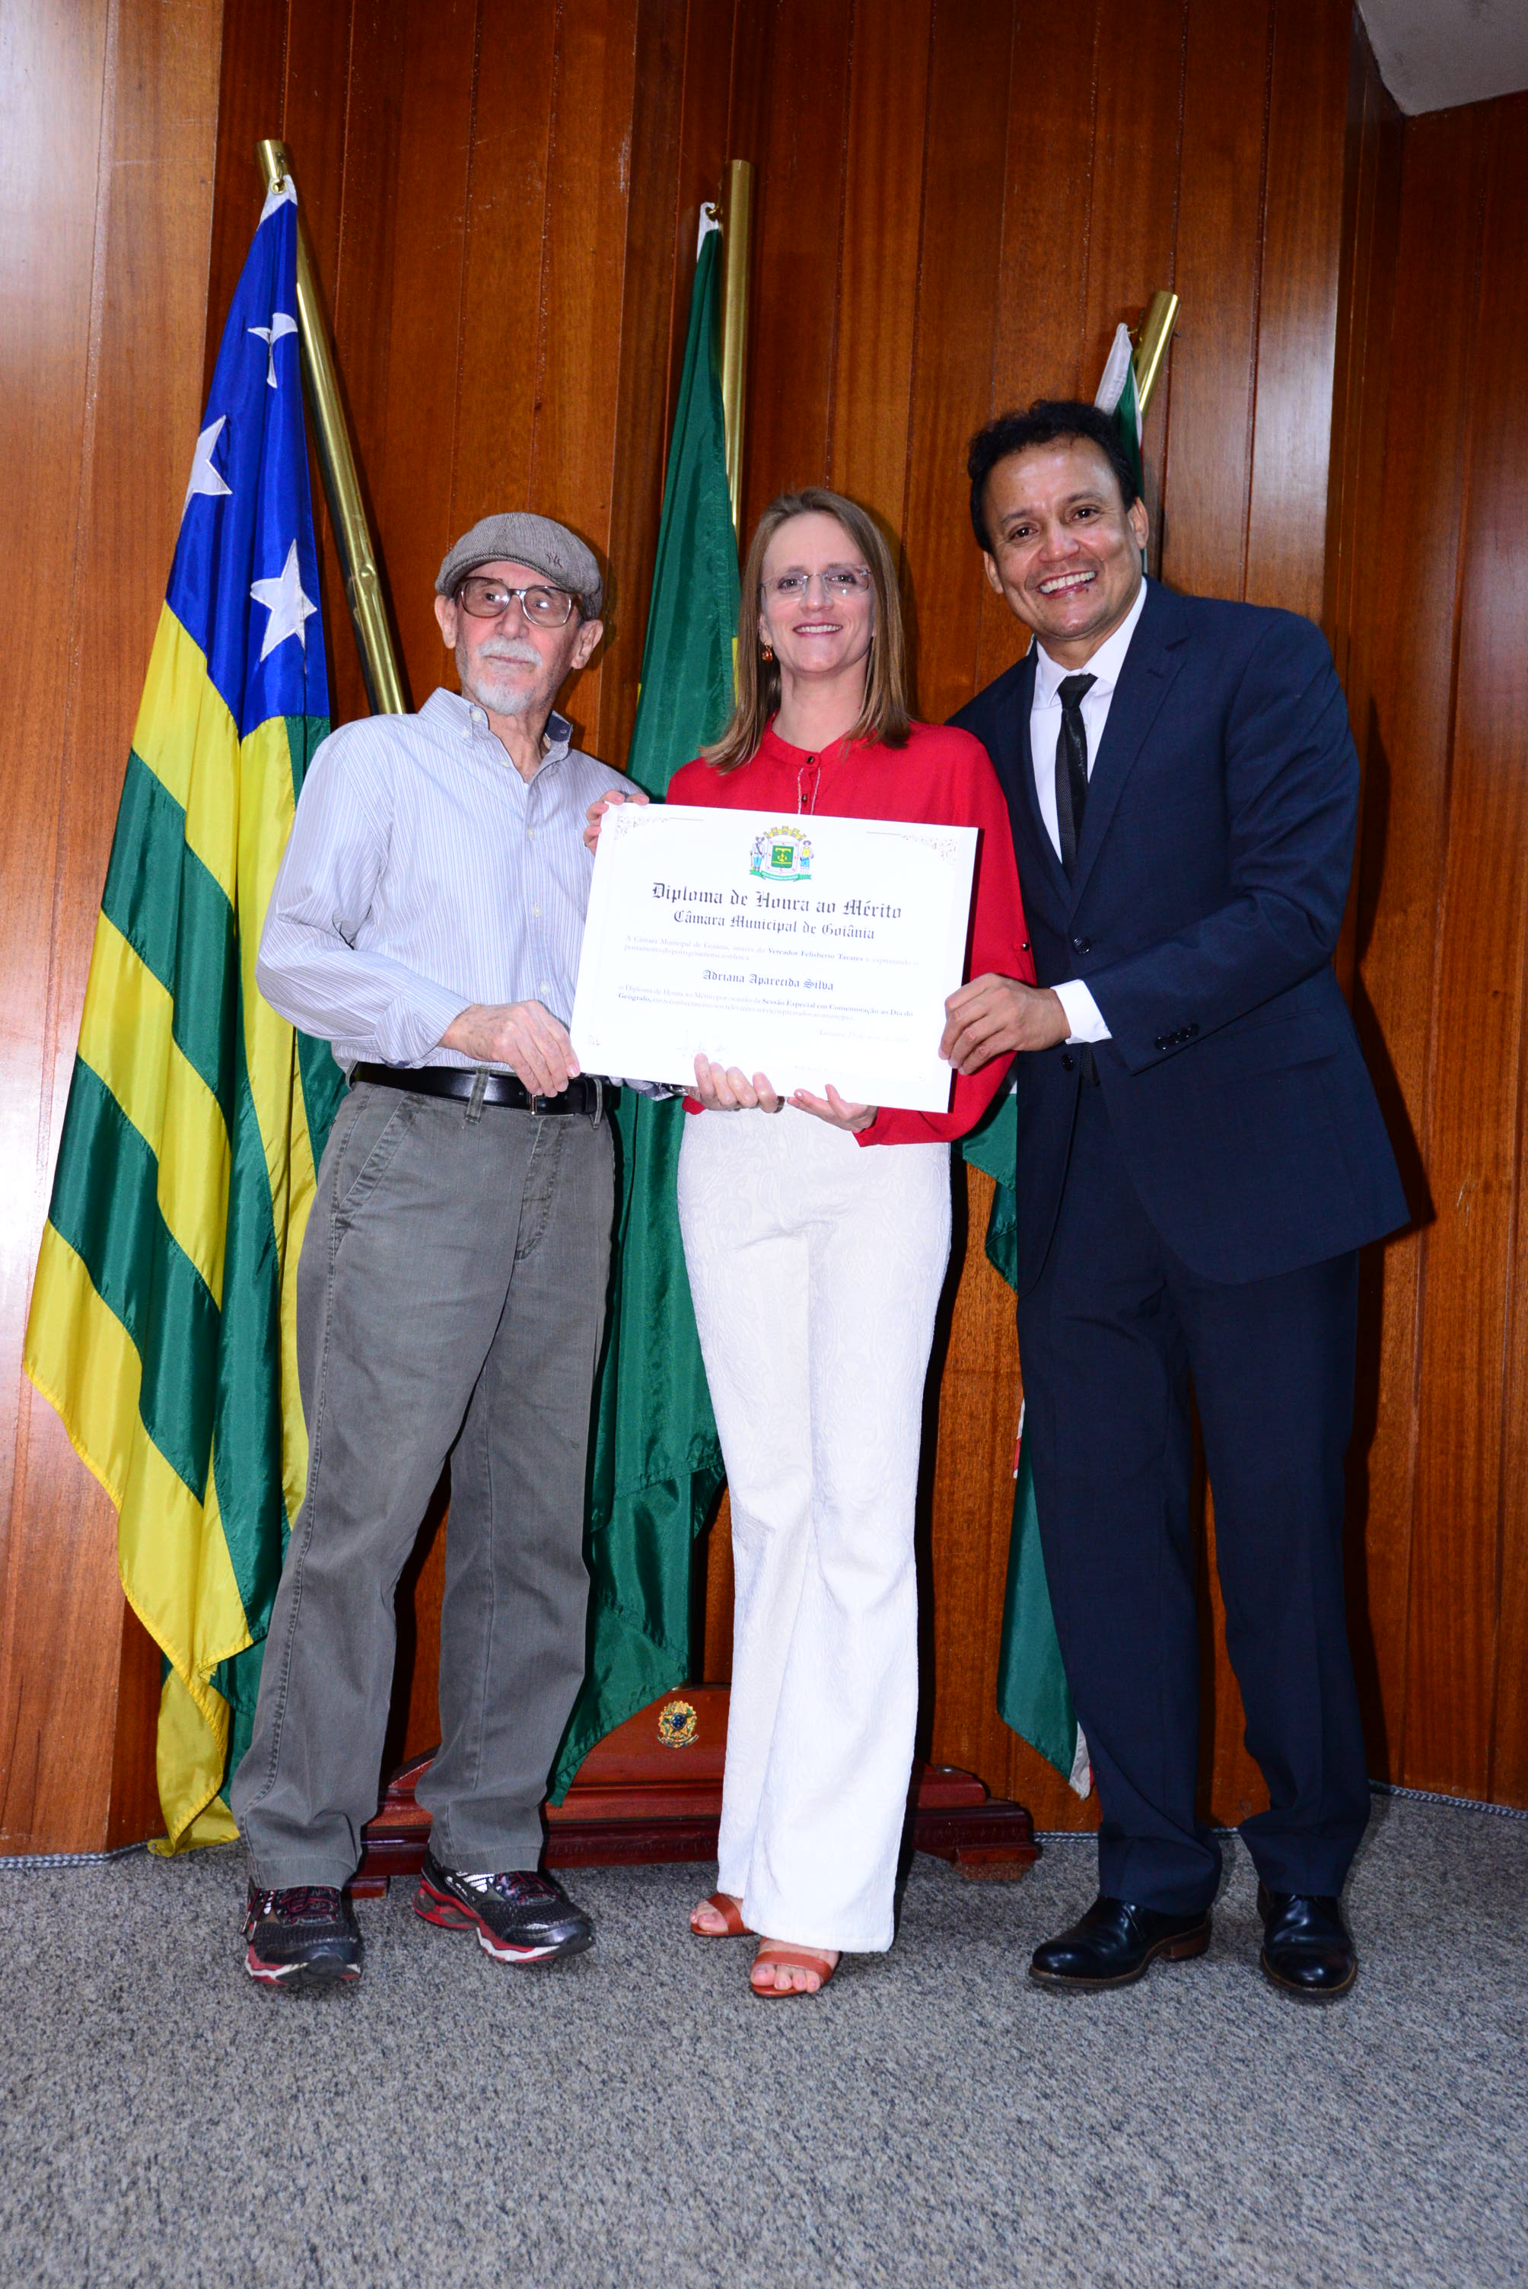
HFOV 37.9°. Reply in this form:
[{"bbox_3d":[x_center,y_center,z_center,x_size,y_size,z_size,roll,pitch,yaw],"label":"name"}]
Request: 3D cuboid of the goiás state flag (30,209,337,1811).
[{"bbox_3d":[-0.667,-0.154,2.722,0.420,2.110,0.250,4,-1,-13],"label":"goiás state flag"}]

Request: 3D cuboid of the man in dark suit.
[{"bbox_3d":[0.452,0.061,2.600,0.580,1.810,0.520,3,-1,20],"label":"man in dark suit"}]

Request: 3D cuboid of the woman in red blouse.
[{"bbox_3d":[0.045,0.087,2.579,0.510,1.710,0.440,3,-1,8],"label":"woman in red blouse"}]

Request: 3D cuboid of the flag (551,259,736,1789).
[{"bbox_3d":[-0.098,-0.203,2.893,0.280,2.060,0.220,4,-1,-13],"label":"flag"}]

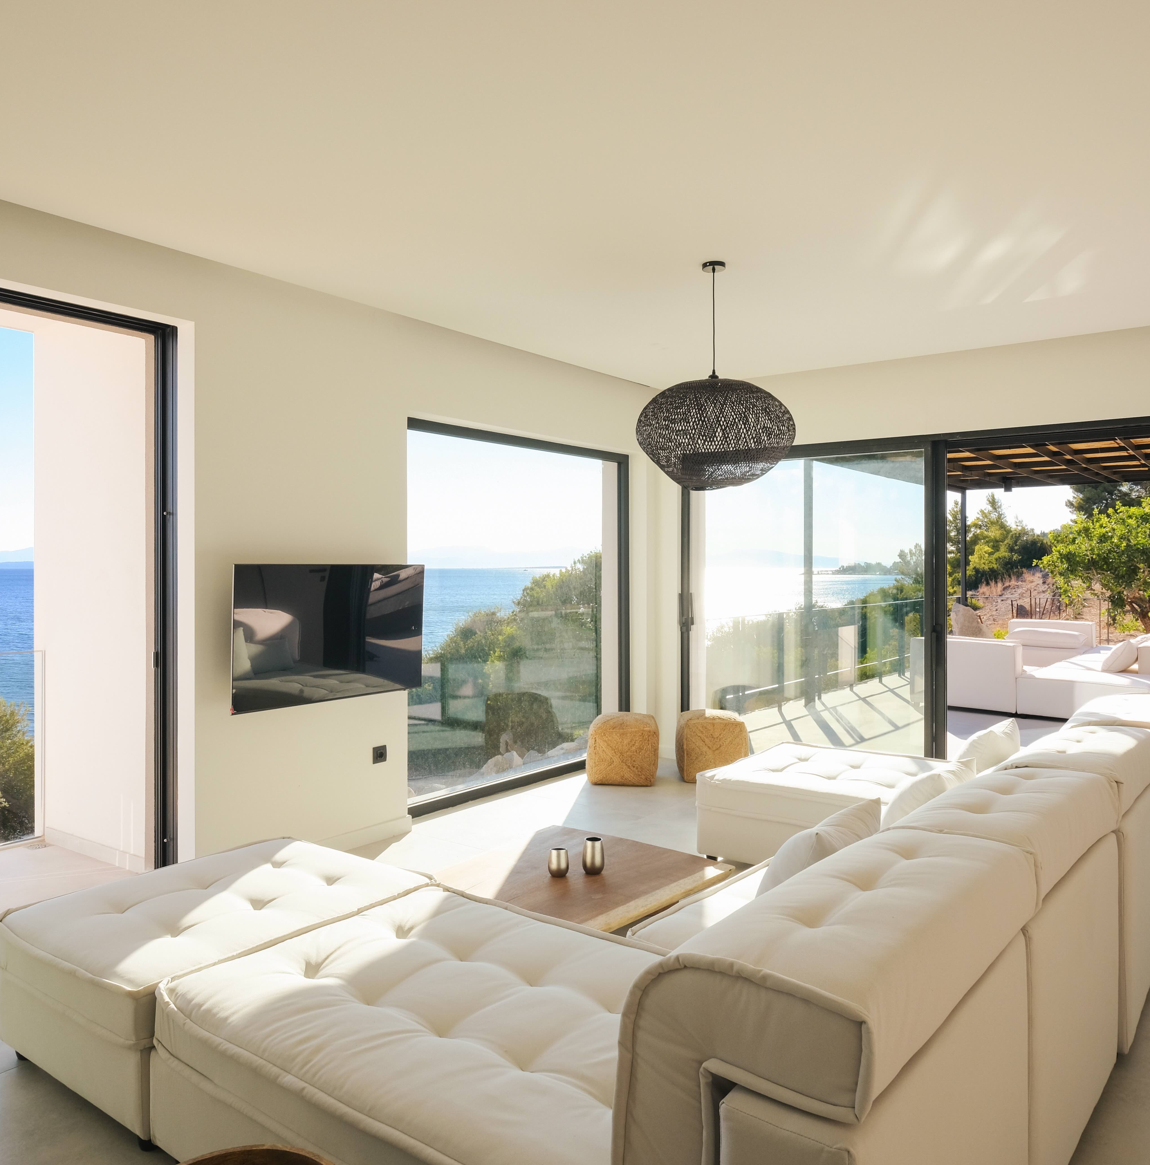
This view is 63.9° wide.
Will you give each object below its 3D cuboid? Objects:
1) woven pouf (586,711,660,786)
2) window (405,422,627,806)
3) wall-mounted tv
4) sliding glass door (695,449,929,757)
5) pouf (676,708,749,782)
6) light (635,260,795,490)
[{"bbox_3d":[0.330,1.078,6.087,0.450,0.430,0.440,0,1,8],"label":"woven pouf"},{"bbox_3d":[-0.304,0.186,5.888,0.100,2.200,2.231,1,1,37],"label":"window"},{"bbox_3d":[-1.145,0.234,4.381,0.060,0.642,1.100,3,3,37],"label":"wall-mounted tv"},{"bbox_3d":[1.526,0.195,6.282,1.761,2.170,0.100,1,1,36],"label":"sliding glass door"},{"bbox_3d":[0.899,1.080,6.148,0.450,0.425,0.440,0,1,4],"label":"pouf"},{"bbox_3d":[0.607,-0.892,3.996,0.684,0.966,0.684,0,1,0],"label":"light"}]

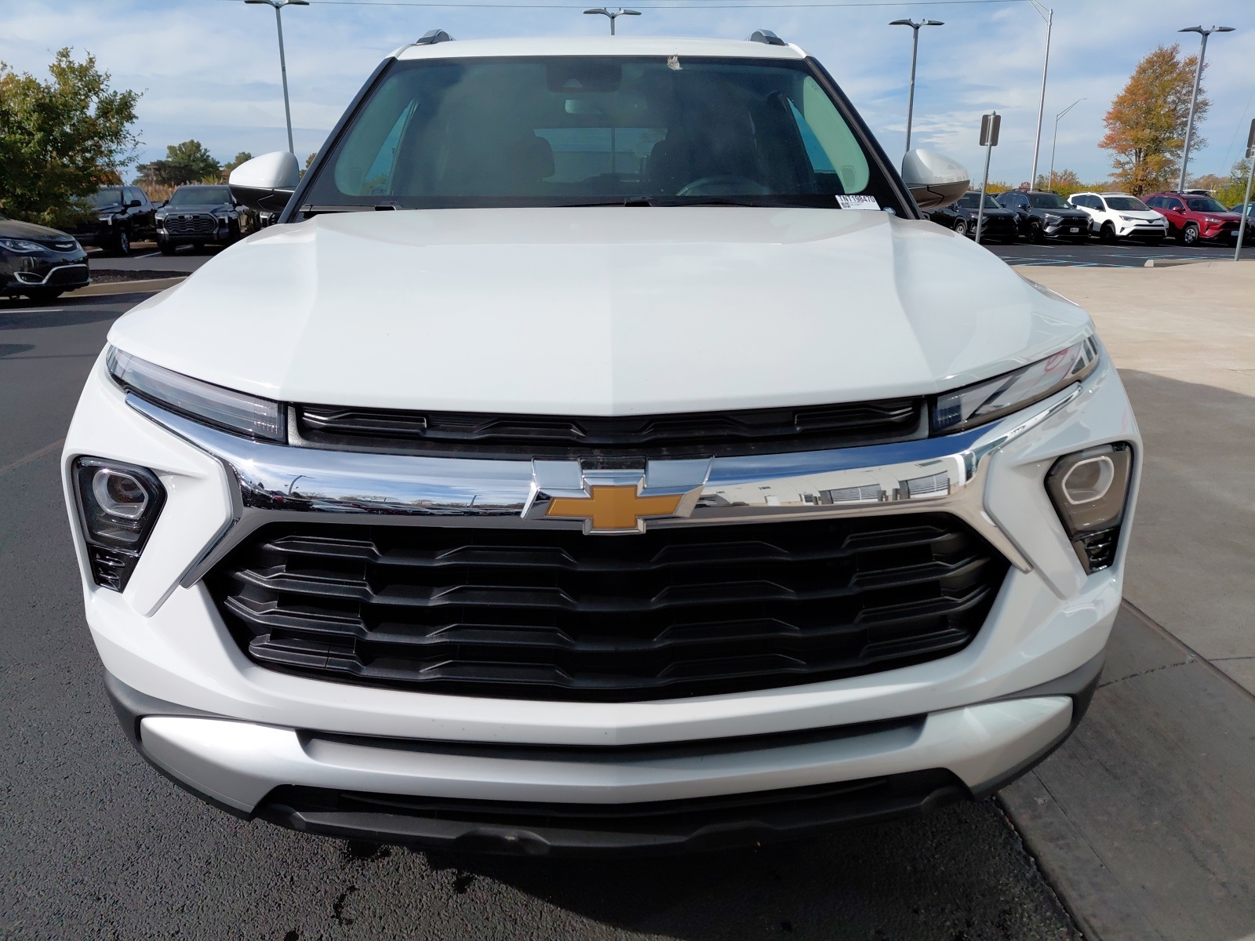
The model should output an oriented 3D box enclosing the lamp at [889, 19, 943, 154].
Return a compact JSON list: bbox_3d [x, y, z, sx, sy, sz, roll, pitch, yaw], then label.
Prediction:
[{"bbox_3d":[10.885,-13.057,35.078,2.050,7.950,0.400,-2,16,-8],"label":"lamp"}]

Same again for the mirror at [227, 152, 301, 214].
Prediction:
[{"bbox_3d":[-0.969,-0.800,2.526,0.220,0.165,0.160,-1,16,-2],"label":"mirror"}]

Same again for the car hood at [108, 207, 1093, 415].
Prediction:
[{"bbox_3d":[-0.047,-0.329,1.591,1.580,0.260,1.120,-1,16,-2],"label":"car hood"}]

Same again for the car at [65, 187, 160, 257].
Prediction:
[{"bbox_3d":[-15.853,-7.698,27.821,2.040,1.970,5.850,-3,16,-10],"label":"car"}]

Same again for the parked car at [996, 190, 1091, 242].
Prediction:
[{"bbox_3d":[14.406,-8.914,31.690,1.860,1.700,4.600,-2,16,-6],"label":"parked car"}]

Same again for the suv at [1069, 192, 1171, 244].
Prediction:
[{"bbox_3d":[17.516,-9.252,33.118,1.860,1.690,4.600,-3,16,-9],"label":"suv"}]

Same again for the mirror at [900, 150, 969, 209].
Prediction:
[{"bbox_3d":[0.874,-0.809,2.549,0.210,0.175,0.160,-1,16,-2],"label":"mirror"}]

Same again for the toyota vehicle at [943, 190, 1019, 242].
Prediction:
[{"bbox_3d":[12.055,-8.958,31.882,1.860,1.700,4.600,-2,16,-6],"label":"toyota vehicle"}]

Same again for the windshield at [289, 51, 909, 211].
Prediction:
[{"bbox_3d":[-0.061,-0.871,2.334,1.420,0.480,0.760,-1,16,-2],"label":"windshield"}]

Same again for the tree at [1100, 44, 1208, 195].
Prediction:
[{"bbox_3d":[27.782,-17.441,47.947,5.750,9.430,5.750,9,18,27],"label":"tree"}]

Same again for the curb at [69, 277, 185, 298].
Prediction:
[{"bbox_3d":[-7.464,-2.770,13.654,0.180,0.150,2.700,15,22,42],"label":"curb"}]

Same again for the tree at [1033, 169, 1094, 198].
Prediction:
[{"bbox_3d":[35.506,-22.286,73.946,4.390,4.390,4.390,7,18,24],"label":"tree"}]

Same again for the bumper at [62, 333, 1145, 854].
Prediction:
[{"bbox_3d":[-0.024,0.184,1.444,1.790,0.740,0.560,-1,16,-2],"label":"bumper"}]

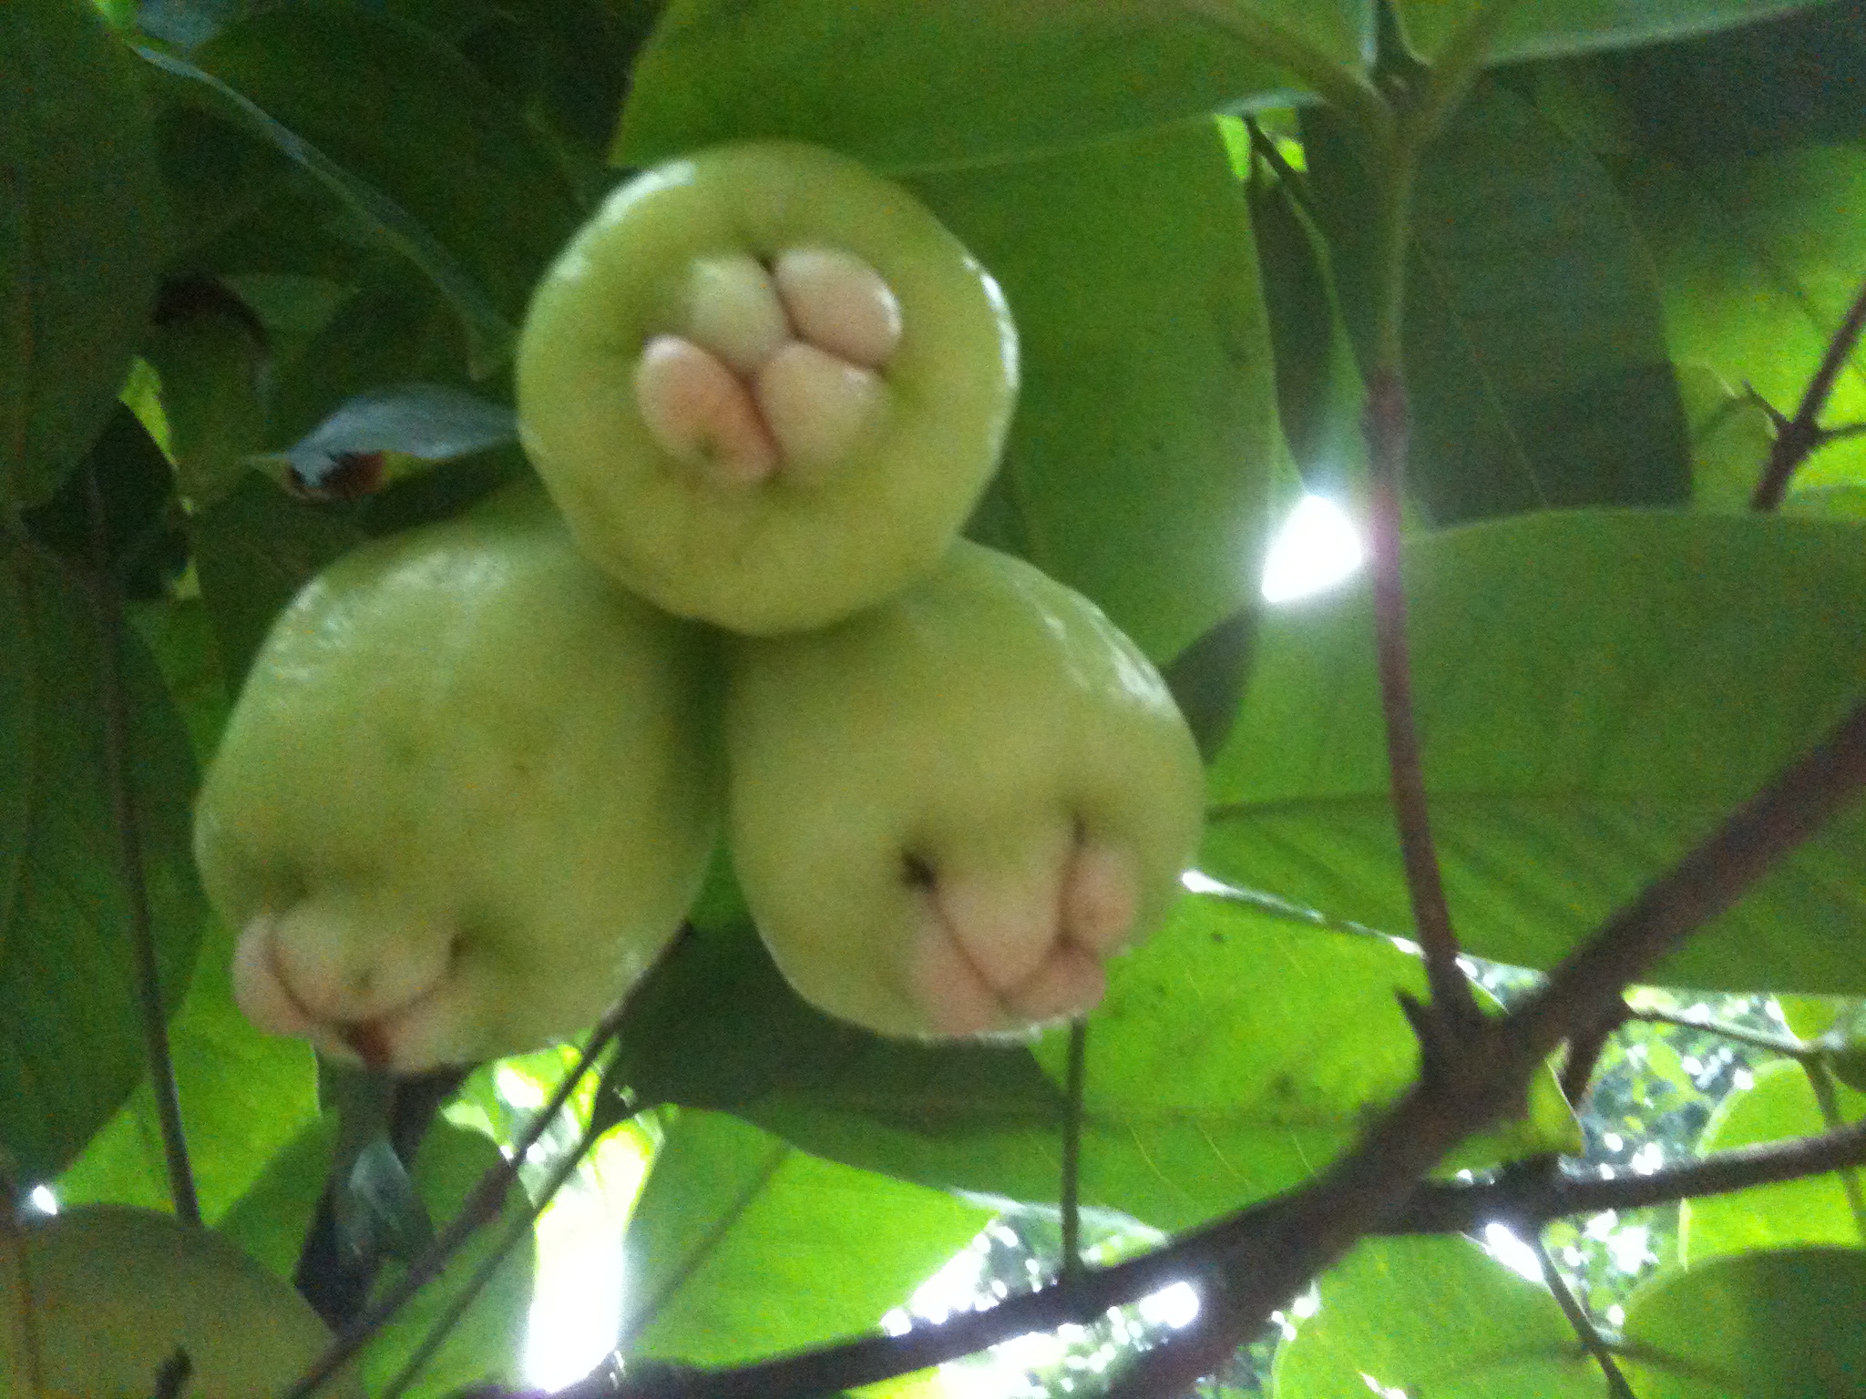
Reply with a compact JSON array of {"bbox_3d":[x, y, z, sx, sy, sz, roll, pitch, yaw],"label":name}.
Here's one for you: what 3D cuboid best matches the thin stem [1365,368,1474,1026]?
[{"bbox_3d":[0.077,0.000,0.305,0.009,0.107,0.007,-6,0,0],"label":"thin stem"}]

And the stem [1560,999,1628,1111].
[{"bbox_3d":[0.114,0.061,0.325,0.007,0.021,0.006,22,0,0],"label":"stem"}]

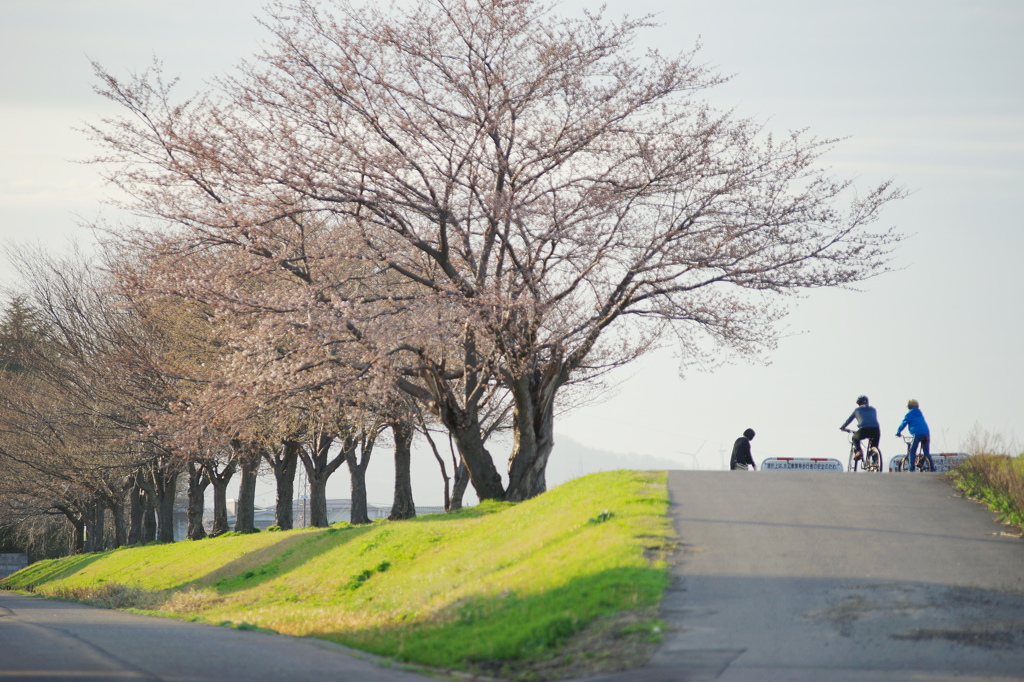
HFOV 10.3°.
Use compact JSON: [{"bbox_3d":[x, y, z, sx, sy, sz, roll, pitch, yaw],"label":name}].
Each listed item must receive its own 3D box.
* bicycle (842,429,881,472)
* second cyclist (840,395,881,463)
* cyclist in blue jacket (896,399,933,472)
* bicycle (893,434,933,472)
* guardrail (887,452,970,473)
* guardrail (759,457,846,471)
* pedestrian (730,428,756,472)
[{"bbox_3d":[6.654,2.164,107.500,0.620,1.030,1.720,1,-2,-19],"label":"bicycle"},{"bbox_3d":[6.607,1.786,107.500,0.580,1.520,0.780,1,-2,-19],"label":"second cyclist"},{"bbox_3d":[7.708,1.898,108.500,0.560,1.580,0.680,1,-2,-19],"label":"cyclist in blue jacket"},{"bbox_3d":[7.727,2.242,108.500,0.620,0.930,1.470,1,-2,-20],"label":"bicycle"},{"bbox_3d":[9.992,3.085,136.000,1.970,0.800,0.090,0,-2,6],"label":"guardrail"},{"bbox_3d":[6.955,3.169,136.000,1.970,0.800,0.090,0,-2,2],"label":"guardrail"},{"bbox_3d":[4.889,2.627,120.000,0.480,1.550,0.480,1,-2,-29],"label":"pedestrian"}]

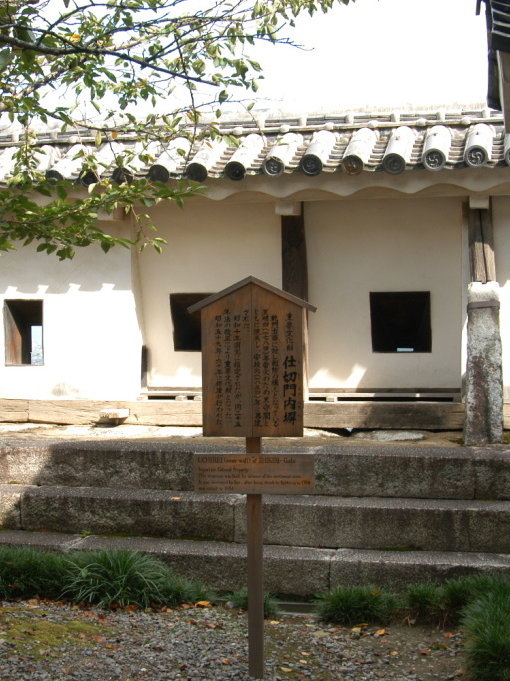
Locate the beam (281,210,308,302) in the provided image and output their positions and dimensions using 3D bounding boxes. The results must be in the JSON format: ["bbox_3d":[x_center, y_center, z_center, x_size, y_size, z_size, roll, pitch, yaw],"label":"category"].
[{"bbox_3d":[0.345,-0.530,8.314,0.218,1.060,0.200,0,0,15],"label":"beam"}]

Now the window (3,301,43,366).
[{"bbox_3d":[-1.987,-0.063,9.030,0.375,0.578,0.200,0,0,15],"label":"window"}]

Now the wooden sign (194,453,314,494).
[{"bbox_3d":[0.000,0.594,4.559,0.535,0.181,0.028,0,0,3],"label":"wooden sign"}]

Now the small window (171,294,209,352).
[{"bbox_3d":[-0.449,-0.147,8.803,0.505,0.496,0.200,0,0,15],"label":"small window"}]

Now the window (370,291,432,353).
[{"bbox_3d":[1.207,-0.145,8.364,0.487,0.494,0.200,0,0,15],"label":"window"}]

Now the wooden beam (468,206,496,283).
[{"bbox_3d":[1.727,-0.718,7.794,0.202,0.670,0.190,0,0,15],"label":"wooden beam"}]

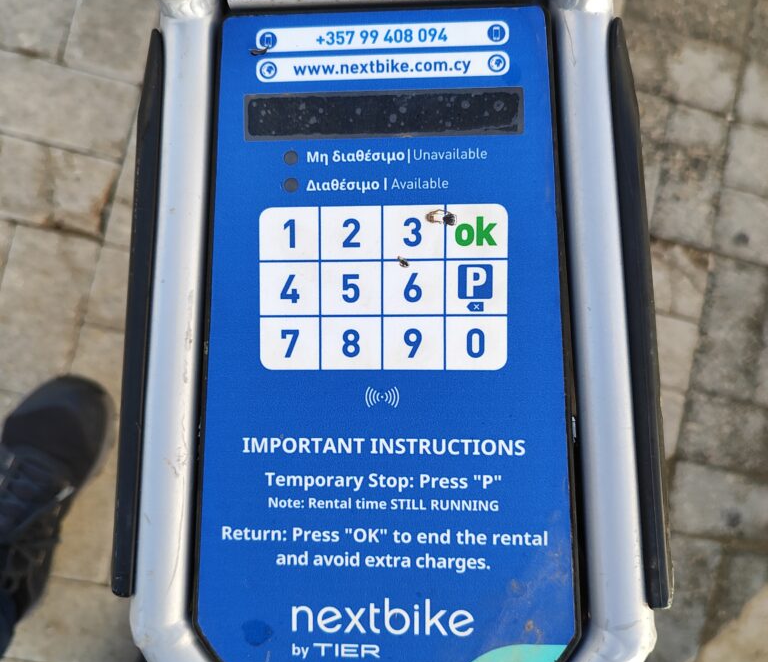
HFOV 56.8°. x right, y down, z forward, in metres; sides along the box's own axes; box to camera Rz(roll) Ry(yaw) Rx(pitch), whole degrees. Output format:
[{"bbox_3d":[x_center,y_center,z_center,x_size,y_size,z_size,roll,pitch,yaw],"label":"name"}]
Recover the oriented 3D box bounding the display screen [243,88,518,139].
[{"bbox_3d":[0.000,-0.070,0.235,0.090,0.008,0.015,0,91,4],"label":"display screen"}]

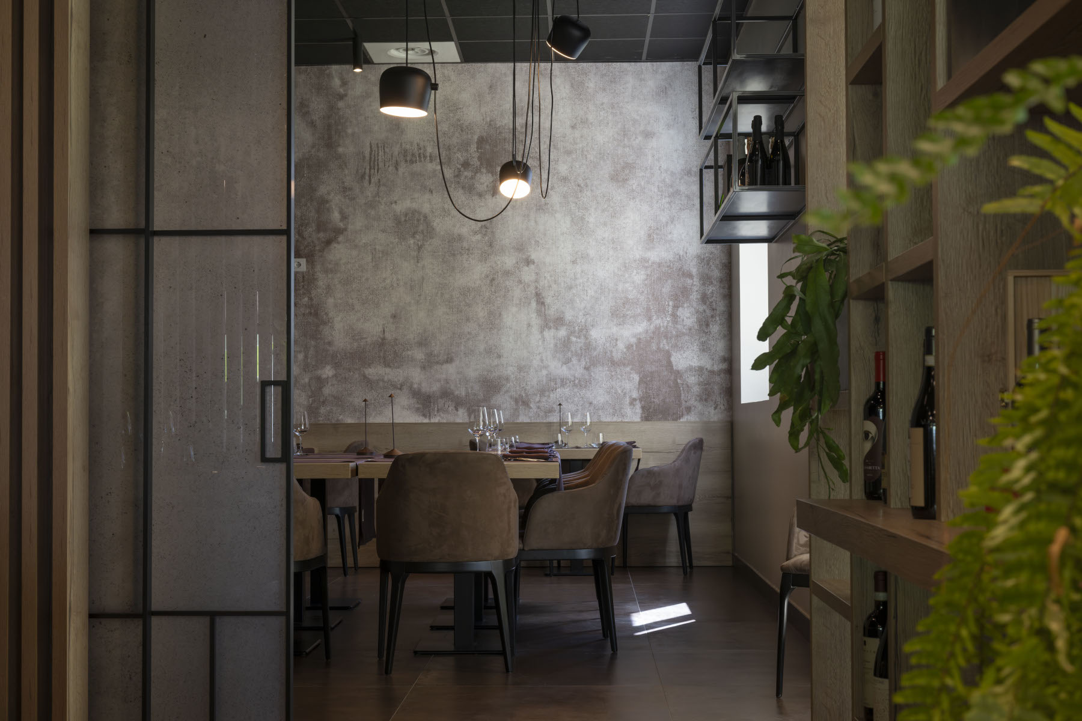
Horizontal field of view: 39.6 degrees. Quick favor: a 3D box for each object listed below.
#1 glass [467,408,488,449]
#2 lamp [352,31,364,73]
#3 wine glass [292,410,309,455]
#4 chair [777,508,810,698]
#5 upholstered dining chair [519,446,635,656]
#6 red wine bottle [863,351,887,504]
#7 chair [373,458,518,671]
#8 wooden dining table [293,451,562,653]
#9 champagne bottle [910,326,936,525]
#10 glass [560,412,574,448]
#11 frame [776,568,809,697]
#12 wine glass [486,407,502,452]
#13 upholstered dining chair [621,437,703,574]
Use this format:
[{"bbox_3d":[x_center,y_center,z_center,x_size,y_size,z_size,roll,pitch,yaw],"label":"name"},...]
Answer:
[{"bbox_3d":[-0.272,0.319,6.503,0.085,0.222,0.085,0,-2,2],"label":"glass"},{"bbox_3d":[-1.113,-1.869,9.148,0.060,0.225,0.060,0,-2,2],"label":"lamp"},{"bbox_3d":[-1.196,0.357,7.482,0.086,0.226,0.086,0,-2,2],"label":"wine glass"},{"bbox_3d":[1.133,0.738,5.203,0.550,0.820,0.530,-1,-3,26],"label":"chair"},{"bbox_3d":[0.112,0.784,6.323,0.530,0.825,0.550,0,-2,-1],"label":"upholstered dining chair"},{"bbox_3d":[0.666,0.127,2.934,0.074,0.296,0.074,-2,-3,32],"label":"red wine bottle"},{"bbox_3d":[-0.364,0.766,5.798,0.550,0.825,0.530,0,-2,-3],"label":"chair"},{"bbox_3d":[-0.671,0.840,7.036,1.550,0.778,2.230,0,-2,2],"label":"wooden dining table"},{"bbox_3d":[0.634,0.098,2.431,0.079,0.312,0.079,1,-3,-30],"label":"champagne bottle"},{"bbox_3d":[0.162,0.420,9.140,0.087,0.220,0.087,0,-2,2],"label":"glass"},{"bbox_3d":[1.154,0.937,5.216,0.550,0.435,0.490,-2,-3,29],"label":"frame"},{"bbox_3d":[-0.242,0.353,7.352,0.083,0.222,0.083,0,-2,2],"label":"wine glass"},{"bbox_3d":[0.749,0.906,9.434,0.580,0.840,0.560,-1,-2,11],"label":"upholstered dining chair"}]

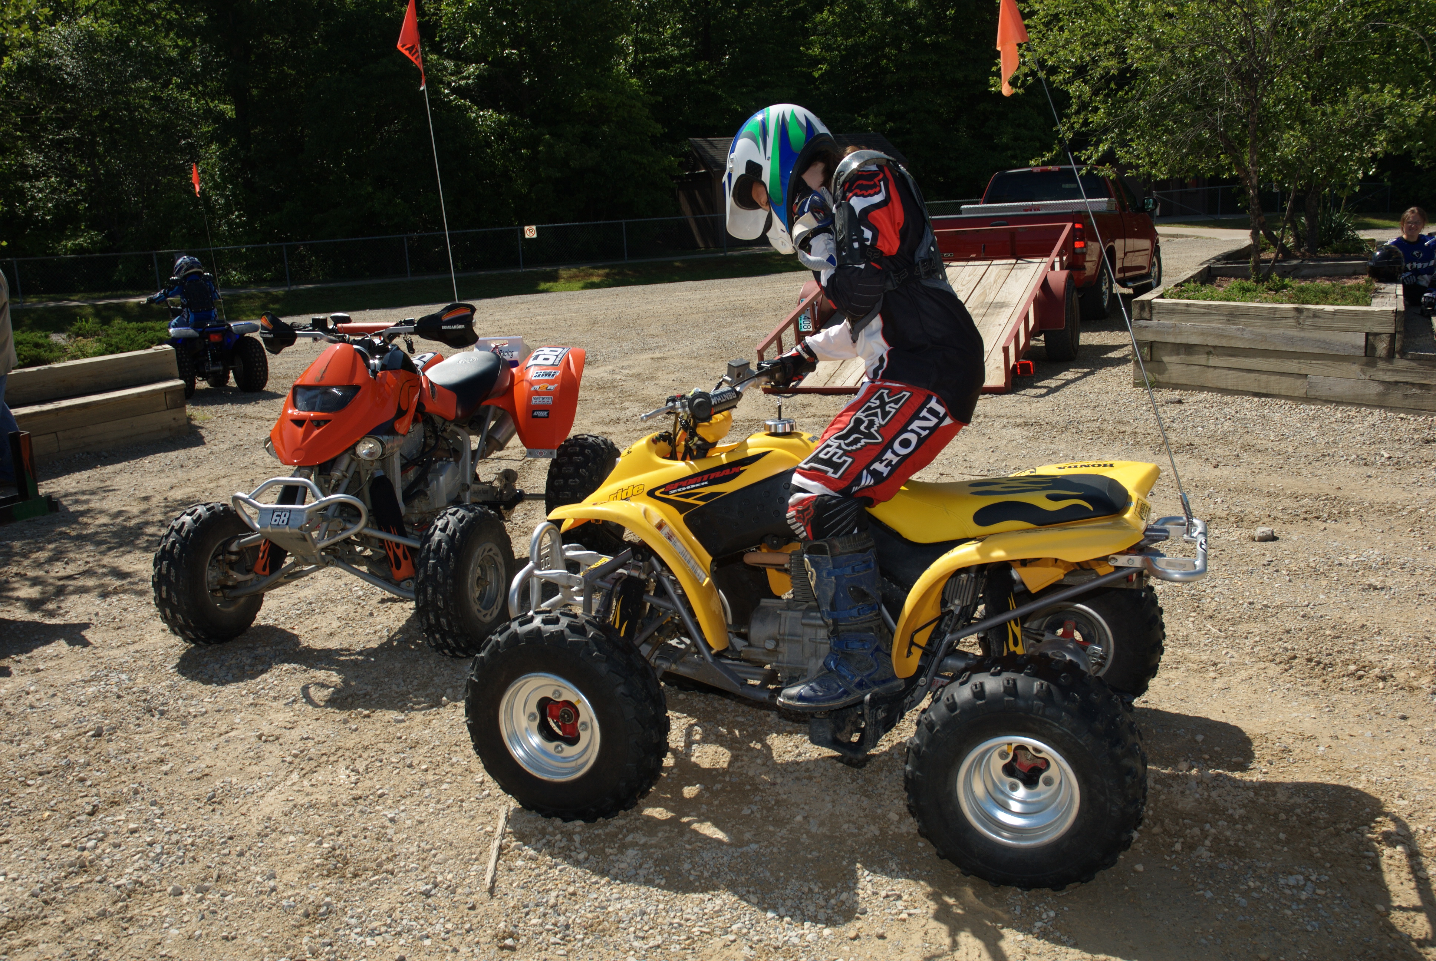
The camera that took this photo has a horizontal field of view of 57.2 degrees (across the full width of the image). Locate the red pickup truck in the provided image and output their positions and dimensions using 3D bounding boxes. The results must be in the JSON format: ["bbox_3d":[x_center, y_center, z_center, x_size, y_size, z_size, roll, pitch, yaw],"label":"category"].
[{"bbox_3d":[4.225,-3.087,16.811,2.000,1.880,5.600,3,13,26],"label":"red pickup truck"}]

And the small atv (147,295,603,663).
[{"bbox_3d":[-1.233,-0.117,5.382,1.240,1.200,1.880,0,12,17],"label":"small atv"}]

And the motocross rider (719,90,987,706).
[{"bbox_3d":[0.363,-0.211,3.388,0.700,1.470,0.660,1,12,21],"label":"motocross rider"}]

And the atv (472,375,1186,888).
[{"bbox_3d":[0.308,0.237,3.510,1.850,1.090,1.150,1,12,21],"label":"atv"}]

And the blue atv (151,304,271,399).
[{"bbox_3d":[-4.961,-1.296,12.738,0.911,0.882,1.450,-9,13,-26],"label":"blue atv"}]

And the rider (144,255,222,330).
[{"bbox_3d":[-5.063,-1.592,12.522,0.647,1.058,0.608,-9,13,-26],"label":"rider"}]

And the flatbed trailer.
[{"bbox_3d":[2.024,-1.649,12.146,2.372,1.098,4.116,2,12,22],"label":"flatbed trailer"}]

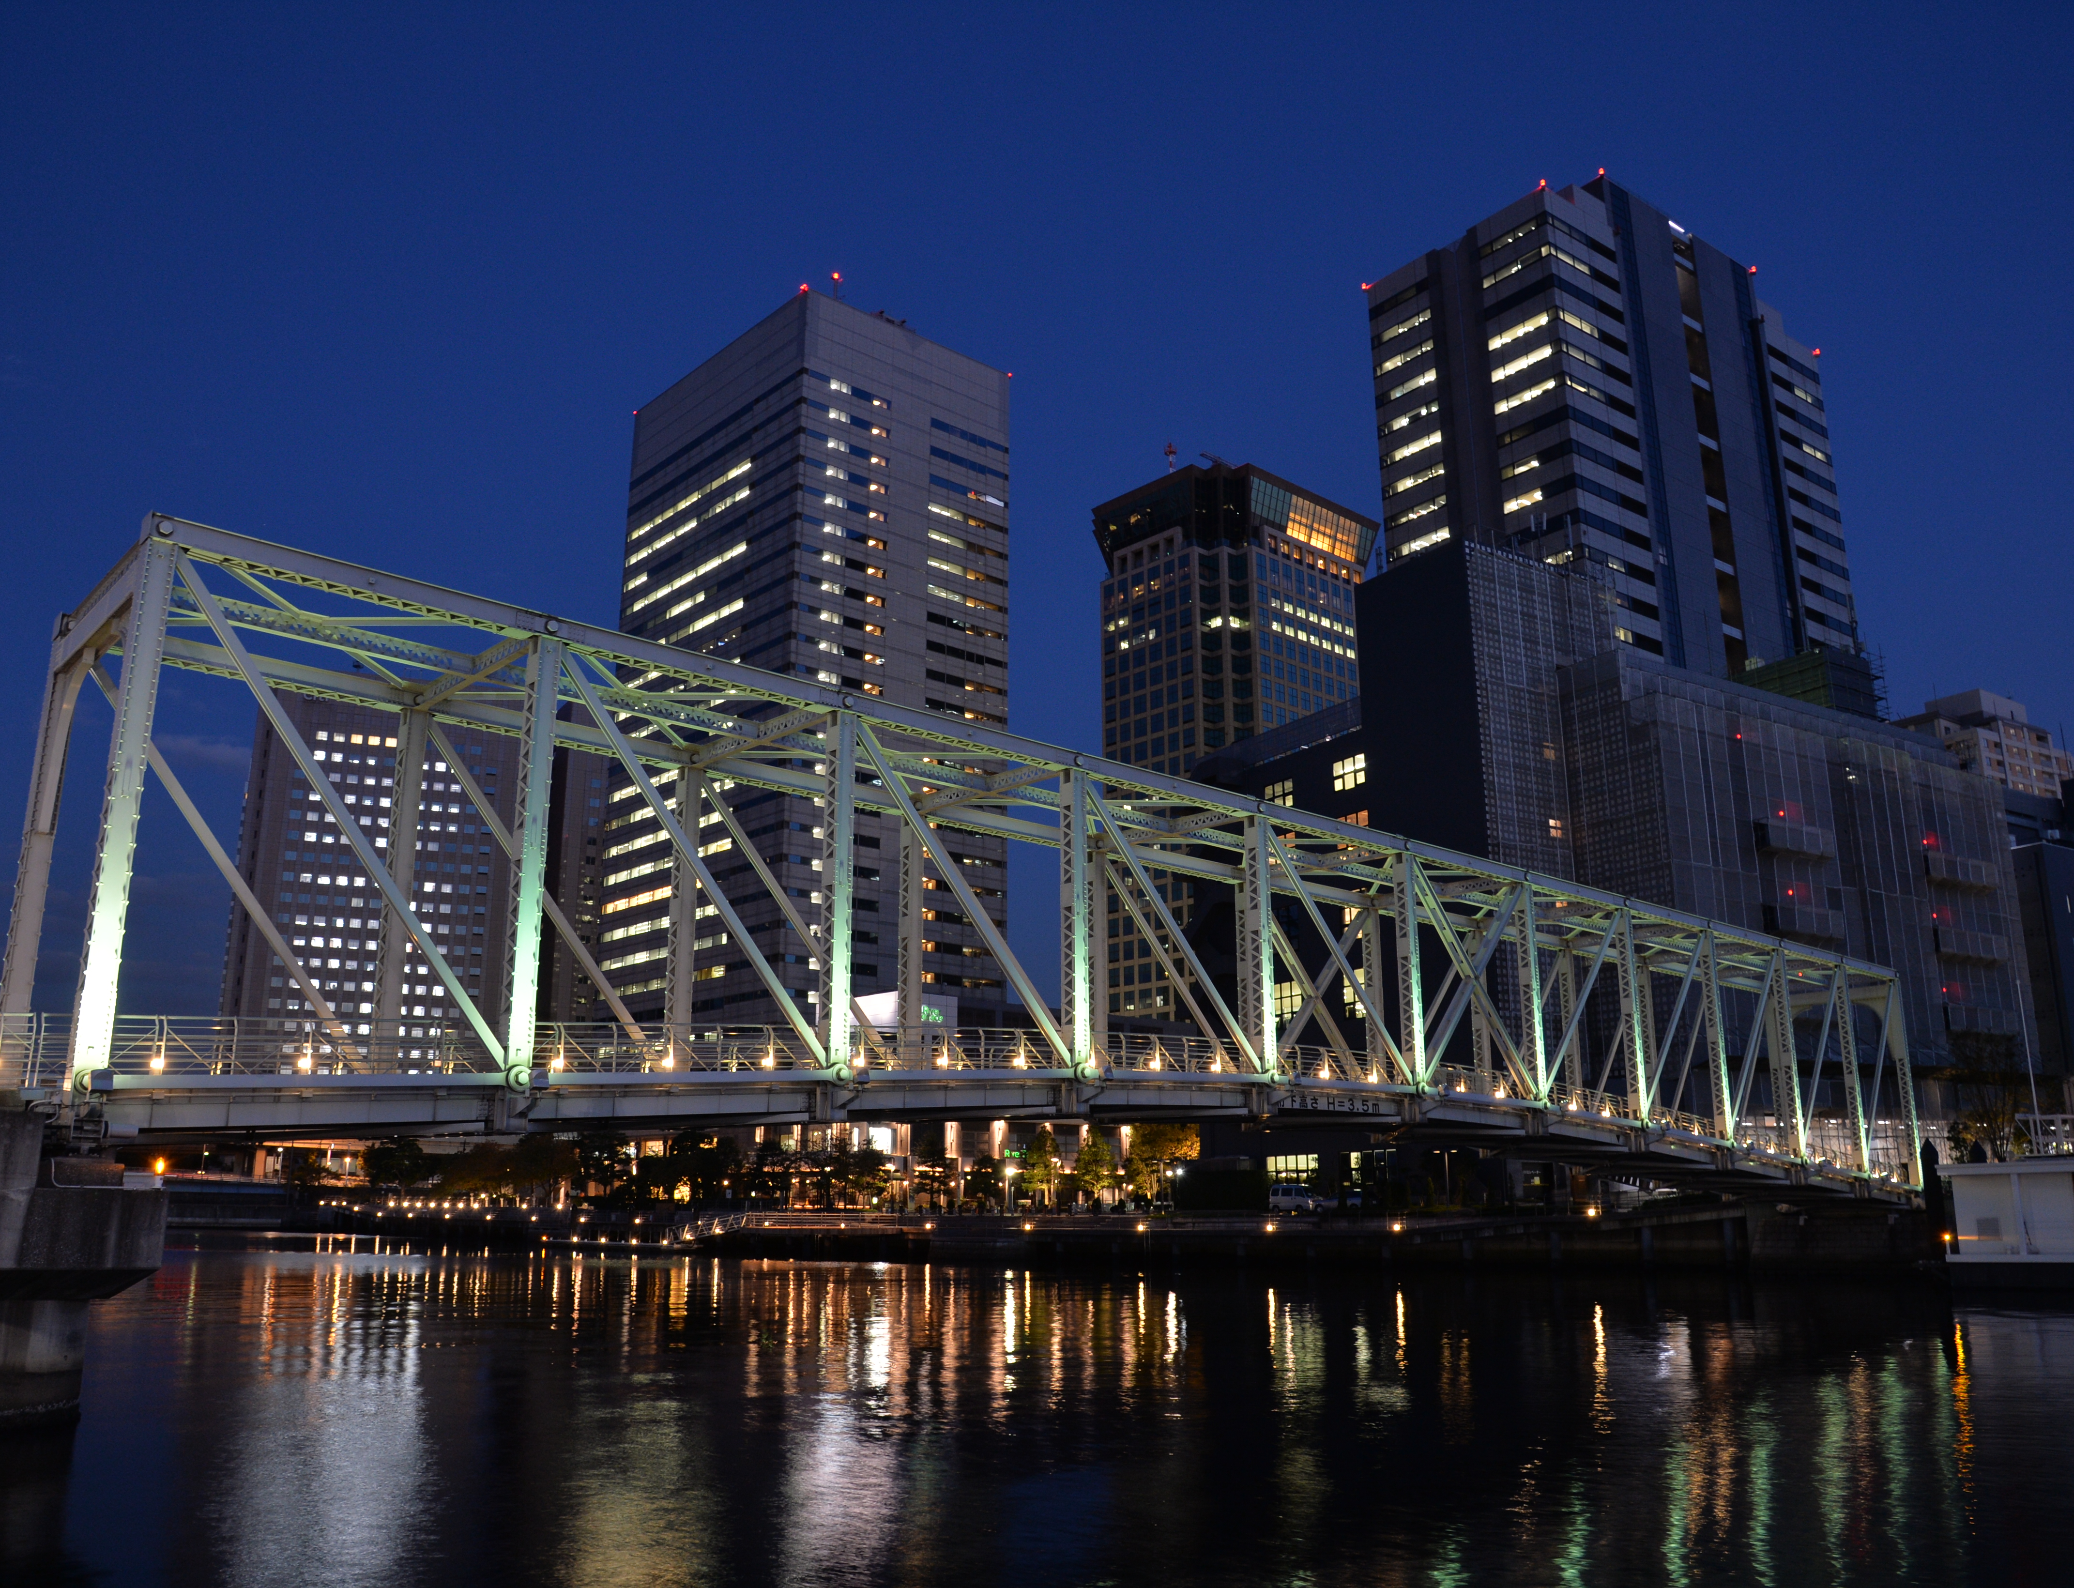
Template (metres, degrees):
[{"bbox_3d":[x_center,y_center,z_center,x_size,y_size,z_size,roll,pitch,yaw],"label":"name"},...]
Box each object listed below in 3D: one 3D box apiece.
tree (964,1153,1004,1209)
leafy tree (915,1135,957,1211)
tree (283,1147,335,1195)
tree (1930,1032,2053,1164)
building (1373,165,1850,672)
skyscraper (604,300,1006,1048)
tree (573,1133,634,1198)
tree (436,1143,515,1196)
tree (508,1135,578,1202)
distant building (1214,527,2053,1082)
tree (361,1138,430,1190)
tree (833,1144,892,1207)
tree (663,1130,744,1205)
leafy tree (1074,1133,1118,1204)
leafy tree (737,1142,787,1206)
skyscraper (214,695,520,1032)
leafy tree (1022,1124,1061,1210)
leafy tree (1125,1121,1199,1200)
[{"bbox_3d":[-4.142,30.999,127.296,3.600,4.530,3.600,0,-14,0],"label":"tree"},{"bbox_3d":[-7.343,27.105,114.075,2.955,5.552,2.955,1,-15,-3],"label":"leafy tree"},{"bbox_3d":[-101.787,53.678,223.766,7.300,7.830,7.300,0,-14,0],"label":"tree"},{"bbox_3d":[41.310,14.208,67.904,4.439,7.913,4.439,-8,-17,30],"label":"tree"},{"bbox_3d":[73.834,-9.997,196.016,55.500,118.000,28.000,10,-18,-34],"label":"building"},{"bbox_3d":[-31.017,-2.123,209.870,32.540,110.542,44.380,13,-19,-40],"label":"skyscraper"},{"bbox_3d":[-46.325,40.463,171.362,6.400,8.220,6.400,0,-14,0],"label":"tree"},{"bbox_3d":[-66.940,45.578,190.714,8.900,7.320,8.900,0,-14,0],"label":"tree"},{"bbox_3d":[-48.868,37.225,156.929,6.555,7.152,6.555,5,-15,-16],"label":"tree"},{"bbox_3d":[55.161,12.717,149.792,68.000,52.000,39.000,9,-17,-32],"label":"distant building"},{"bbox_3d":[-82.512,48.991,206.370,8.600,8.620,8.600,0,-14,0],"label":"tree"},{"bbox_3d":[-13.239,28.932,120.057,4.503,4.974,4.503,2,-15,-6],"label":"tree"},{"bbox_3d":[-28.778,32.208,136.227,6.770,6.629,6.770,3,-15,-11],"label":"tree"},{"bbox_3d":[4.851,29.891,127.575,3.900,6.480,3.900,0,-14,0],"label":"leafy tree"},{"bbox_3d":[-22.472,31.050,129.621,4.069,5.603,4.069,3,-15,-9],"label":"leafy tree"},{"bbox_3d":[-132.819,31.306,321.673,51.165,101.147,42.000,6,-16,-21],"label":"skyscraper"},{"bbox_3d":[0.243,25.095,106.289,2.635,5.595,2.635,0,-14,0],"label":"leafy tree"},{"bbox_3d":[10.361,30.654,132.538,6.200,7.320,6.200,0,-14,0],"label":"leafy tree"}]

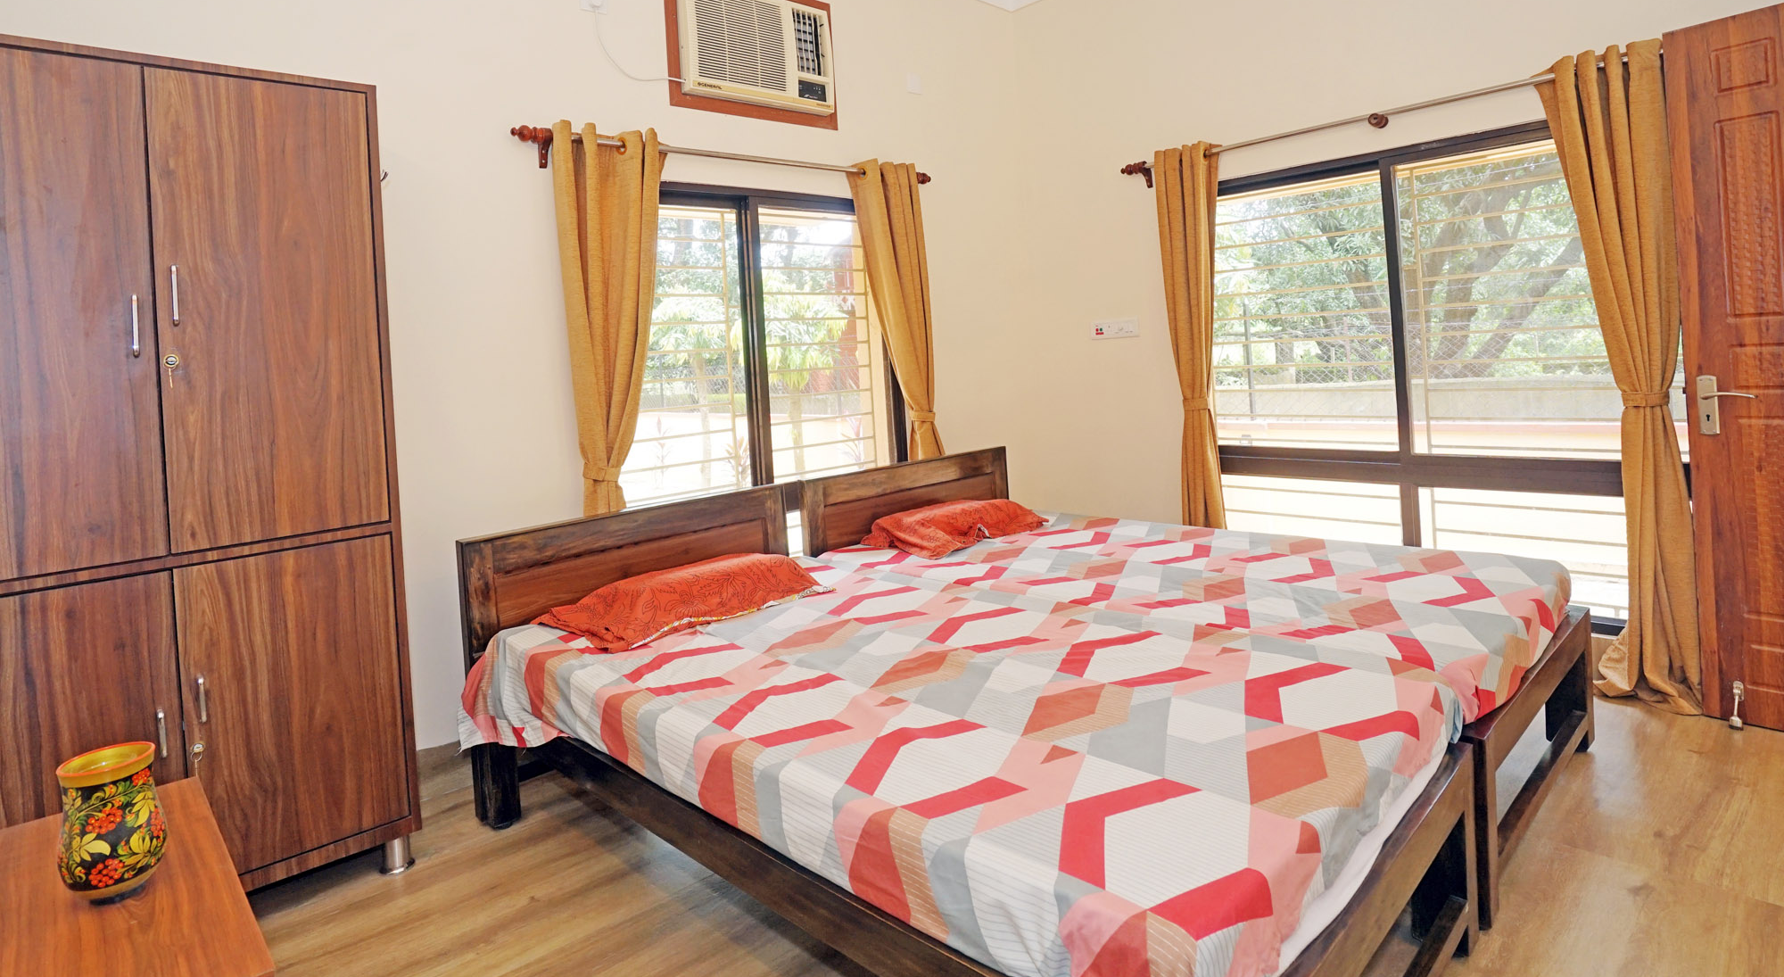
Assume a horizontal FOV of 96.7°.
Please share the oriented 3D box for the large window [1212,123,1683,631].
[{"bbox_3d":[1.923,-0.411,2.920,0.100,1.648,1.452,-7,6,-43],"label":"large window"}]

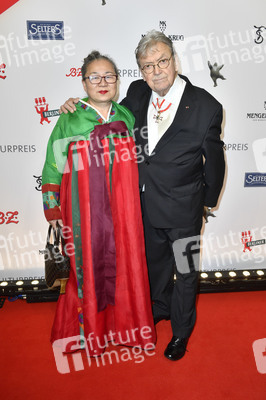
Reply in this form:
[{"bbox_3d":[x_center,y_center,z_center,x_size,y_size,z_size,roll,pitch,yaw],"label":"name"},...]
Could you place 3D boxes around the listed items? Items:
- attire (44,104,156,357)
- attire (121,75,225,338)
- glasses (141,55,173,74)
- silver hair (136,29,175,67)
[{"bbox_3d":[-0.169,0.151,1.995,0.600,1.360,0.450,-3,16,-9],"label":"attire"},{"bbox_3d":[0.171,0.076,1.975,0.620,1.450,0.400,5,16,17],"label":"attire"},{"bbox_3d":[0.119,-0.642,1.675,0.139,0.046,0.140,-14,26,18],"label":"glasses"},{"bbox_3d":[0.110,-0.700,1.707,0.180,0.195,0.205,-14,26,18],"label":"silver hair"}]

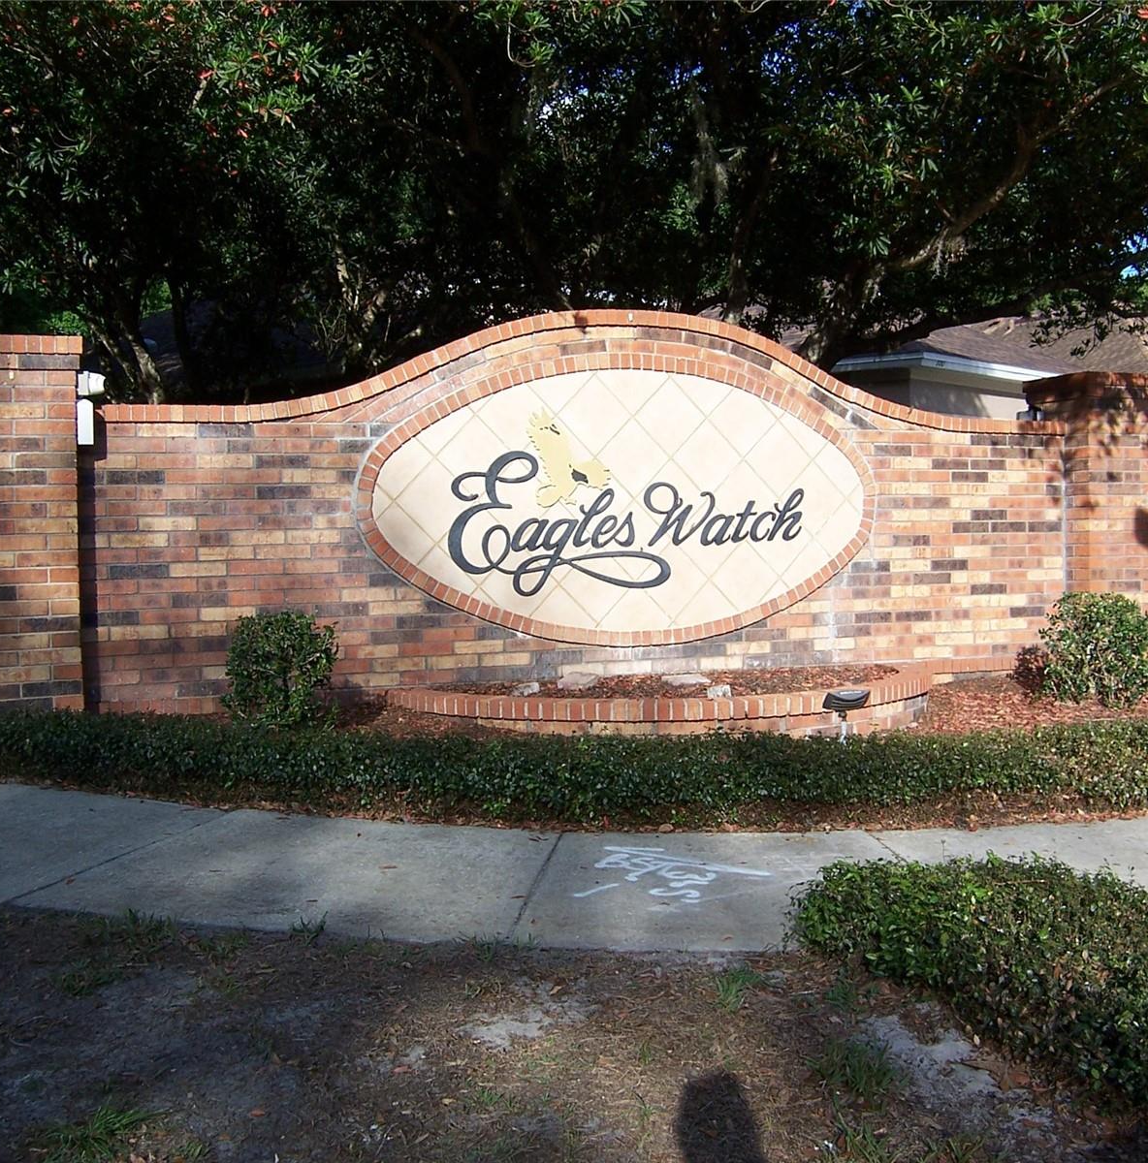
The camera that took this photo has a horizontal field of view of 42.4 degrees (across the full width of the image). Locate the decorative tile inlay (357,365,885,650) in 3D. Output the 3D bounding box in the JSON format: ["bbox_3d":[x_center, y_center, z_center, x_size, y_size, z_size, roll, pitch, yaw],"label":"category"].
[{"bbox_3d":[0.349,-0.443,8.533,3.227,1.613,0.100,-2,2,-22],"label":"decorative tile inlay"}]

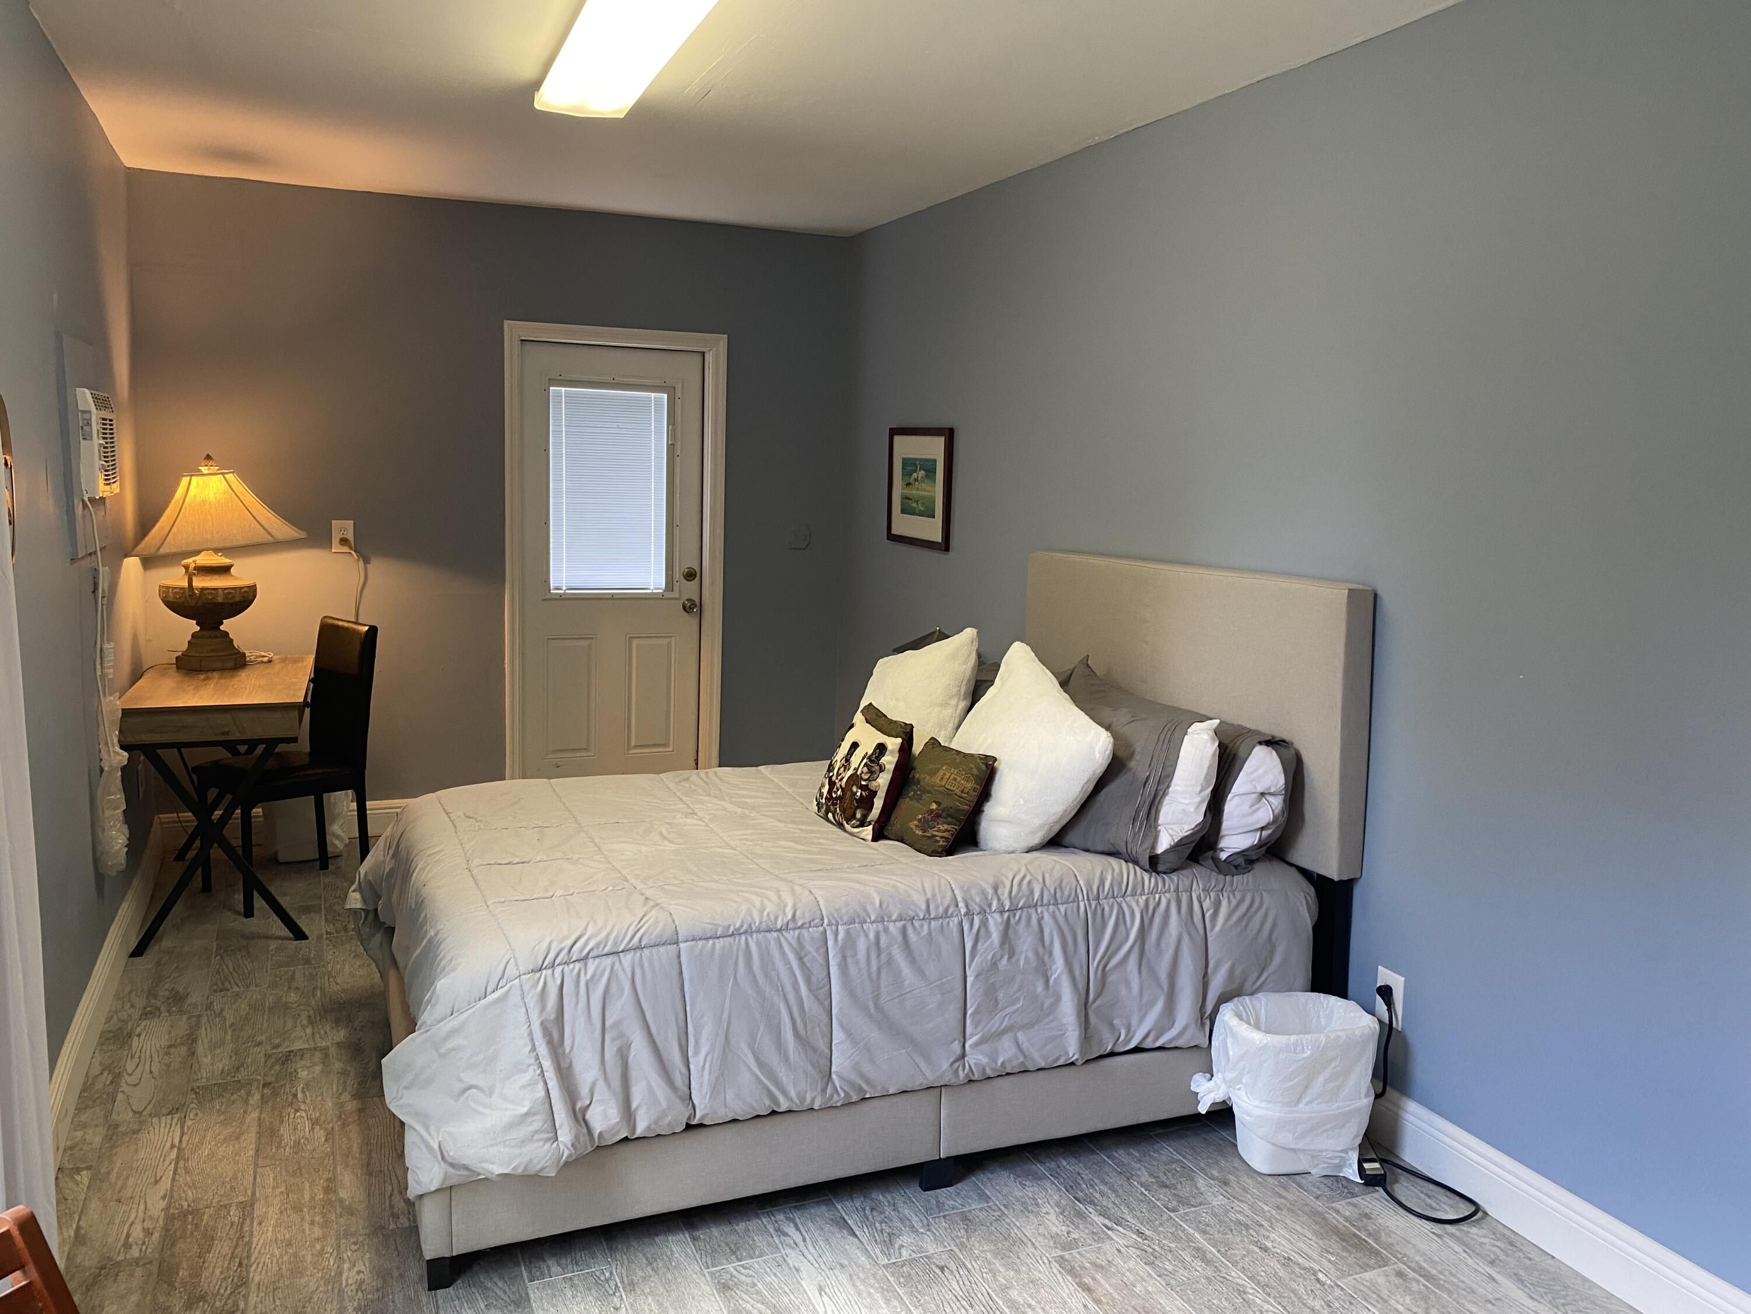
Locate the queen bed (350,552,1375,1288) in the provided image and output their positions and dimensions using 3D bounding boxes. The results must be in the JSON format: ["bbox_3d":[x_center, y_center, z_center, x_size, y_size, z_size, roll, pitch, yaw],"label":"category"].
[{"bbox_3d":[-0.127,0.410,3.298,2.110,1.270,1.410,-2,9,-23],"label":"queen bed"}]

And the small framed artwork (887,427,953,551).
[{"bbox_3d":[0.163,-0.666,5.184,0.026,0.460,0.555,-2,9,-23],"label":"small framed artwork"}]

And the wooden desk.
[{"bbox_3d":[-2.181,0.448,4.456,0.515,0.760,1.060,-2,9,-23],"label":"wooden desk"}]

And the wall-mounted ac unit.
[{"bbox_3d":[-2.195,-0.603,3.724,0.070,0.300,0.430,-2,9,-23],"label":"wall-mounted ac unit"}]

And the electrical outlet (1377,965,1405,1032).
[{"bbox_3d":[1.171,0.779,3.004,0.012,0.124,0.077,-2,9,-23],"label":"electrical outlet"}]

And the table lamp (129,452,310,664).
[{"bbox_3d":[-2.289,-0.335,4.603,0.530,0.740,0.500,-2,9,-23],"label":"table lamp"}]

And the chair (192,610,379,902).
[{"bbox_3d":[-2.010,0.352,4.514,0.490,0.940,0.400,-6,11,-45],"label":"chair"}]

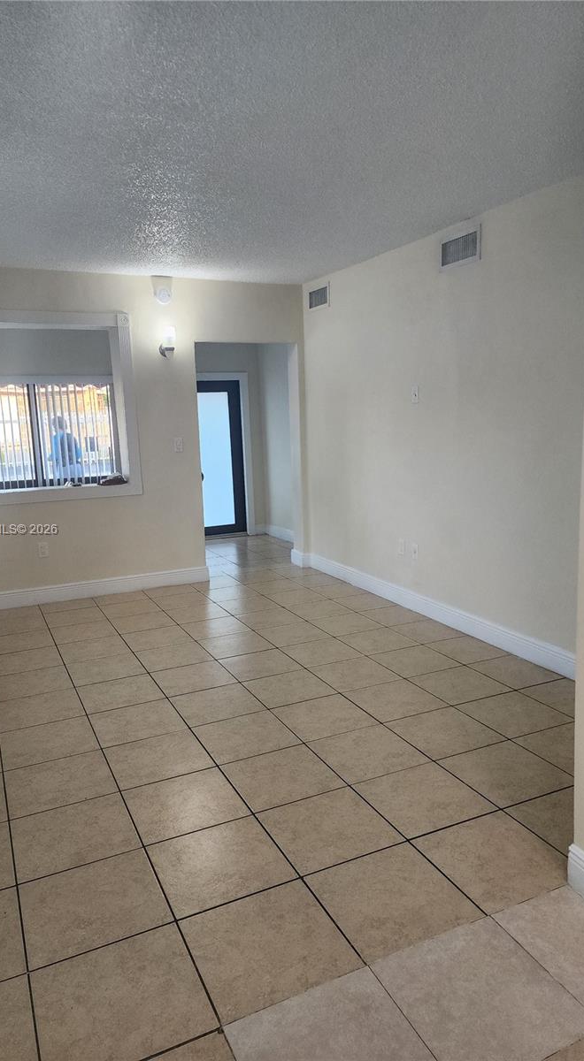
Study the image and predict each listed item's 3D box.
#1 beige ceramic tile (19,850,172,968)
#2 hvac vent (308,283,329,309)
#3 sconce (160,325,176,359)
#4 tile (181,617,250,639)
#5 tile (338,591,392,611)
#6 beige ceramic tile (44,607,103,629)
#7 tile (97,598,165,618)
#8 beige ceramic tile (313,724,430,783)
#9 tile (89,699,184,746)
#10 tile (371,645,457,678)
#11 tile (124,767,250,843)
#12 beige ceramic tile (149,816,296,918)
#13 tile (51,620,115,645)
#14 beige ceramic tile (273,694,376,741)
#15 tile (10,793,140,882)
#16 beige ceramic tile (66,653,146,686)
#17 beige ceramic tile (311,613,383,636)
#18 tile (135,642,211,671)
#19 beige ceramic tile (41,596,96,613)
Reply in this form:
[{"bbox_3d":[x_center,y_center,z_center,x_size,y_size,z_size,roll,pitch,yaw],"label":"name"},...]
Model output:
[{"bbox_3d":[-0.631,1.189,2.249,0.417,0.010,0.414,-7,11,-24],"label":"beige ceramic tile"},{"bbox_3d":[0.218,-1.941,5.879,0.030,0.190,0.404,-7,11,-24],"label":"hvac vent"},{"bbox_3d":[-1.053,-1.595,5.973,0.105,0.255,0.160,-7,11,-24],"label":"sconce"},{"bbox_3d":[-0.536,0.684,4.887,0.406,0.010,0.406,-7,11,-24],"label":"tile"},{"bbox_3d":[0.543,0.545,5.300,0.349,0.010,0.403,-7,11,-24],"label":"tile"},{"bbox_3d":[-1.597,0.644,5.210,0.403,0.010,0.397,-7,11,-24],"label":"beige ceramic tile"},{"bbox_3d":[-1.240,0.605,5.397,0.403,0.010,0.398,-7,11,-24],"label":"tile"},{"bbox_3d":[0.338,1.002,3.171,0.420,0.010,0.420,-7,11,-24],"label":"beige ceramic tile"},{"bbox_3d":[-0.754,0.934,3.425,0.403,0.010,0.398,-7,11,-24],"label":"tile"},{"bbox_3d":[0.722,0.764,4.121,0.406,0.010,0.406,-7,11,-24],"label":"tile"},{"bbox_3d":[-0.416,1.053,2.719,0.406,0.010,0.406,-7,11,-24],"label":"tile"},{"bbox_3d":[-0.252,1.152,2.442,0.420,0.010,0.420,-7,11,-24],"label":"beige ceramic tile"},{"bbox_3d":[-1.426,0.701,4.849,0.403,0.010,0.398,-7,11,-24],"label":"tile"},{"bbox_3d":[0.159,0.936,3.521,0.417,0.010,0.414,-7,11,-24],"label":"beige ceramic tile"},{"bbox_3d":[-0.809,1.130,2.624,0.417,0.010,0.414,-7,11,-24],"label":"tile"},{"bbox_3d":[-1.096,0.820,4.146,0.403,0.010,0.398,-7,11,-24],"label":"beige ceramic tile"},{"bbox_3d":[0.372,0.643,4.785,0.393,0.010,0.390,-7,11,-24],"label":"beige ceramic tile"},{"bbox_3d":[-0.727,0.776,4.314,0.403,0.010,0.398,-7,11,-24],"label":"tile"},{"bbox_3d":[-1.829,0.621,5.755,0.417,0.010,0.322,-7,11,-24],"label":"beige ceramic tile"}]

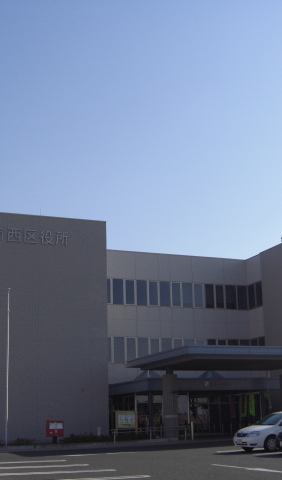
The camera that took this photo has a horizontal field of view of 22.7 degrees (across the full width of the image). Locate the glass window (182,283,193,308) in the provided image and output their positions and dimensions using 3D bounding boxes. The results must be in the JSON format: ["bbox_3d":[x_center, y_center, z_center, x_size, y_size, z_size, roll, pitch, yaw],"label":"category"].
[{"bbox_3d":[3.354,3.990,50.596,0.850,1.750,0.100,5,-15,-23],"label":"glass window"}]

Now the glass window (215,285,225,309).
[{"bbox_3d":[5.846,4.193,51.682,0.800,1.750,0.100,5,-15,-23],"label":"glass window"}]

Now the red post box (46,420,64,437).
[{"bbox_3d":[-4.250,9.293,34.600,0.750,0.790,0.570,4,-15,-22],"label":"red post box"}]

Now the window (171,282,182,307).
[{"bbox_3d":[2.557,3.925,50.248,0.800,1.750,0.100,5,-15,-23],"label":"window"}]

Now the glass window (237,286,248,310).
[{"bbox_3d":[7.665,4.353,52.989,0.854,1.817,0.120,4,-15,-21],"label":"glass window"}]

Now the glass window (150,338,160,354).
[{"bbox_3d":[0.963,7.816,49.443,0.778,1.757,0.120,4,-15,-21],"label":"glass window"}]

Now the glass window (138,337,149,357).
[{"bbox_3d":[0.151,7.606,48.218,0.850,1.750,0.100,5,-15,-23],"label":"glass window"}]

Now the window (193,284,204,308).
[{"bbox_3d":[4.288,4.110,51.721,0.820,1.817,0.120,4,-15,-21],"label":"window"}]

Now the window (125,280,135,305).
[{"bbox_3d":[-0.731,3.658,48.816,0.800,1.750,0.100,5,-15,-23],"label":"window"}]

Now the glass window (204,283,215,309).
[{"bbox_3d":[5.111,4.170,52.030,0.838,1.817,0.120,4,-15,-21],"label":"glass window"}]

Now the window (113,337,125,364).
[{"bbox_3d":[-1.474,7.473,47.510,0.850,1.750,0.100,5,-15,-23],"label":"window"}]

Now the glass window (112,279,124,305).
[{"bbox_3d":[-1.586,3.688,49.516,0.875,1.817,0.120,4,-15,-21],"label":"glass window"}]

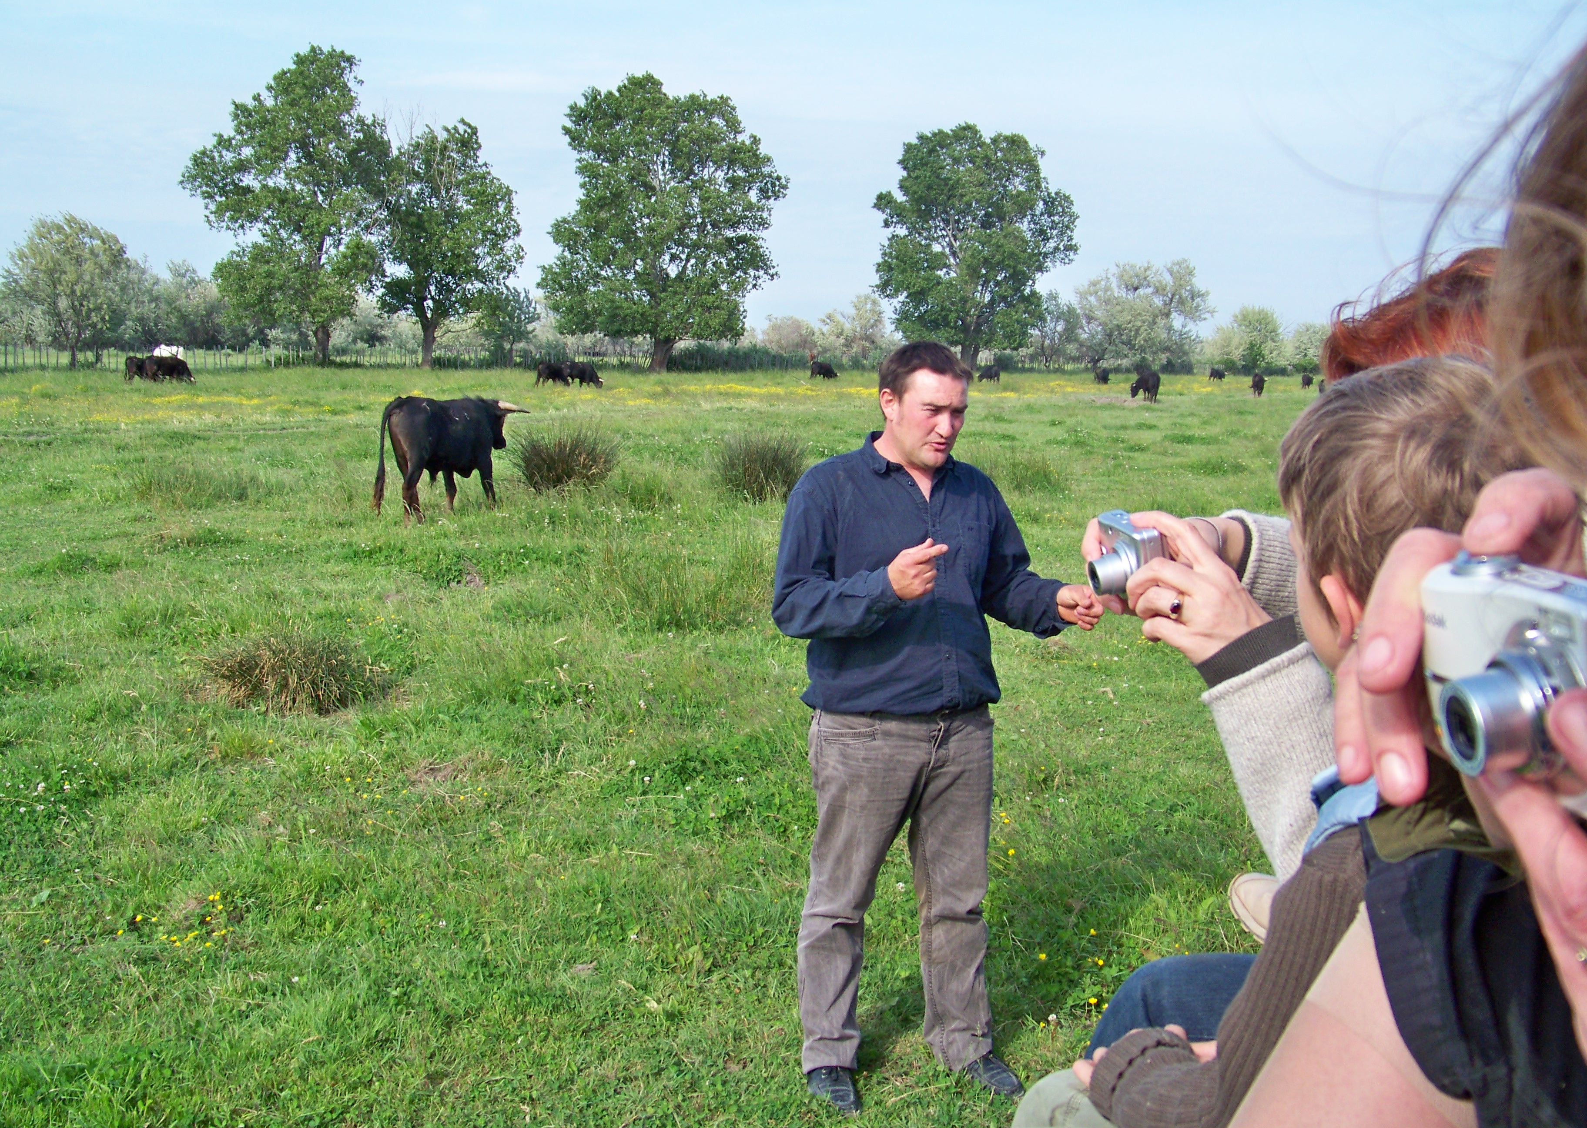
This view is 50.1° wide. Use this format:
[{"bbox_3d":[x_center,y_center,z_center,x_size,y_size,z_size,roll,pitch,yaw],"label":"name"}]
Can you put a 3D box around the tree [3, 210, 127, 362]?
[{"bbox_3d":[-46.256,-17.366,108.000,7.890,9.870,7.560,1,7,0],"label":"tree"}]

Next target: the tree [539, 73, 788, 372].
[{"bbox_3d":[-8.902,-23.273,116.000,16.530,20.520,15.850,1,7,0],"label":"tree"}]

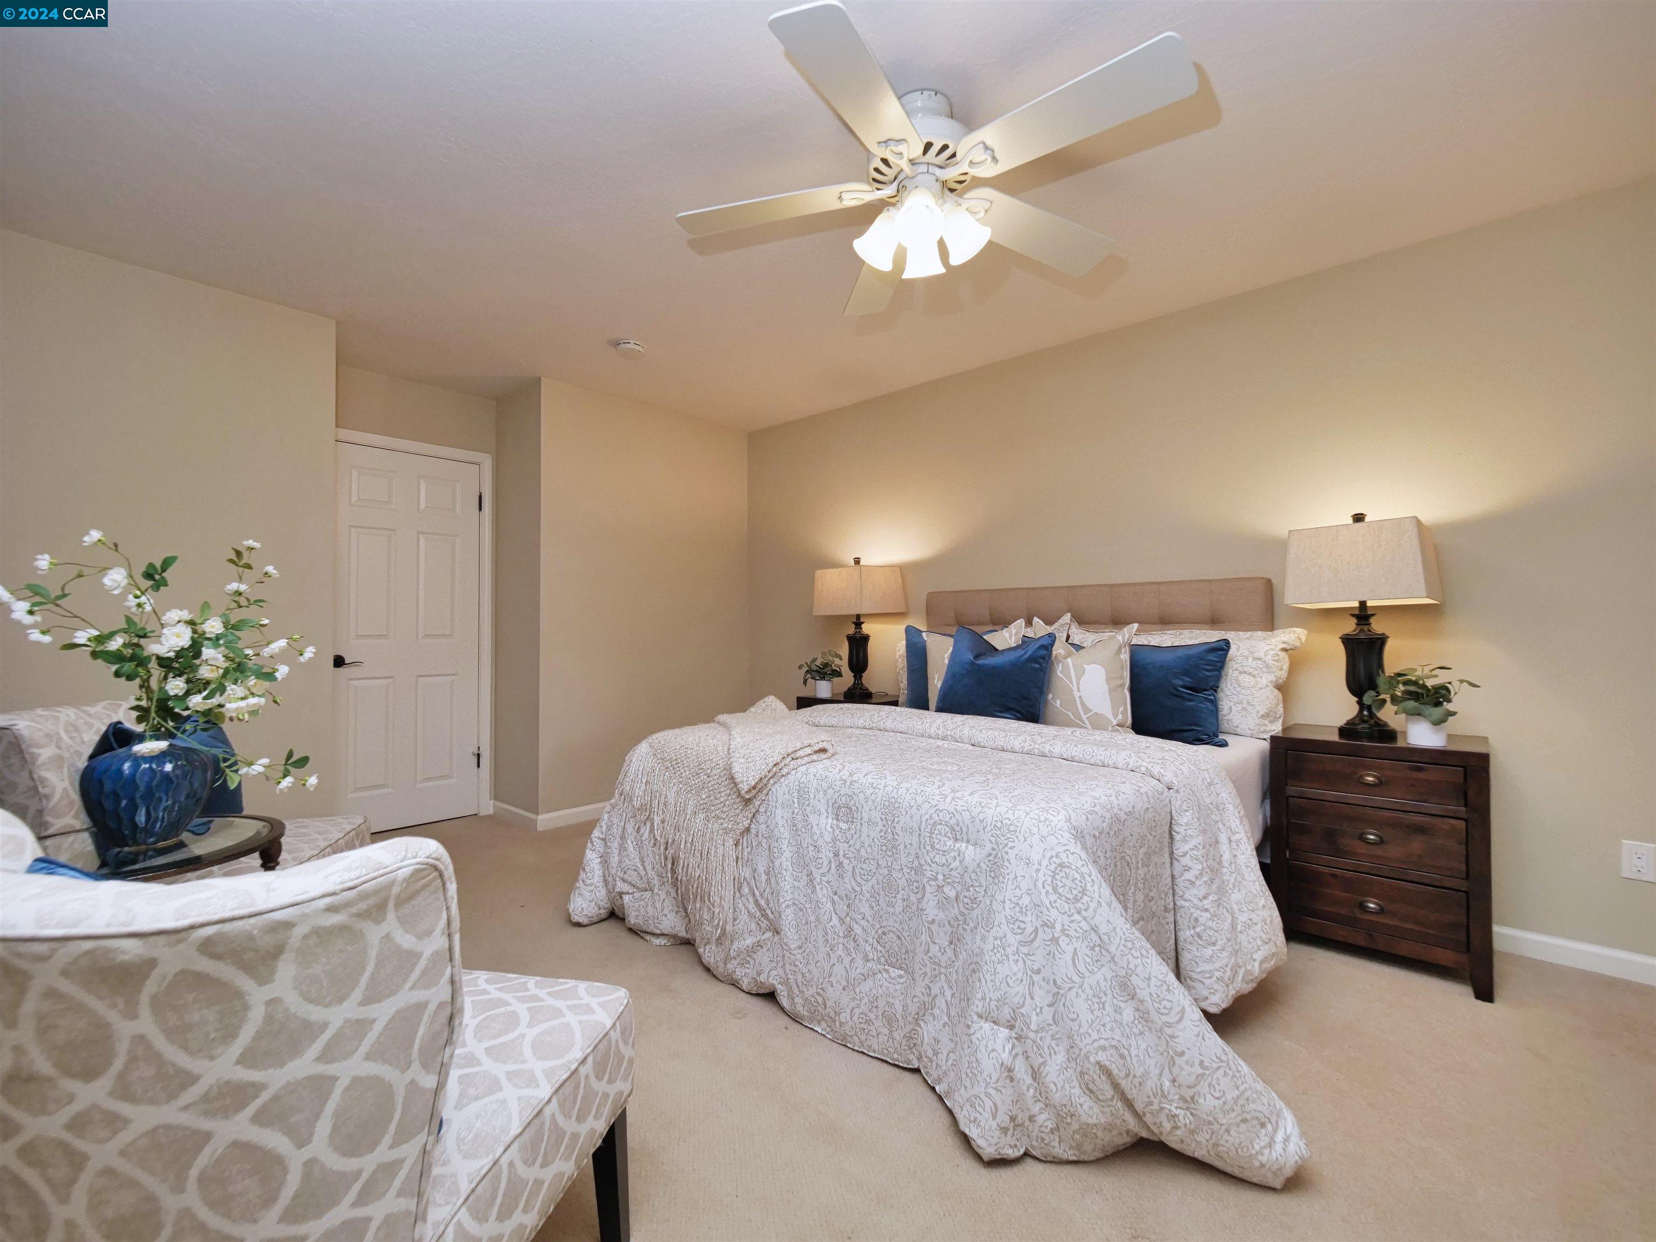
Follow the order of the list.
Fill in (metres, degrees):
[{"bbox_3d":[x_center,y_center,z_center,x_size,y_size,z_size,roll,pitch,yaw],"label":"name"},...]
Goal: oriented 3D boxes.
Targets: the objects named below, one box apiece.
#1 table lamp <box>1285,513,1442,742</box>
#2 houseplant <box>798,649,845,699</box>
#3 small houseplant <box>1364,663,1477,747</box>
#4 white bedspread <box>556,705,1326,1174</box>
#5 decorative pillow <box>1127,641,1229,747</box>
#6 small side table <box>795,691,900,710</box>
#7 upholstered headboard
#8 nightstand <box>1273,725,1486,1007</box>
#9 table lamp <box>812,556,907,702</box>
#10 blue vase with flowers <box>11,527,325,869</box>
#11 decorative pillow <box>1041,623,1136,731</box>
[{"bbox_3d":[1.771,0.020,2.212,0.330,0.740,0.350,0,0,-43],"label":"table lamp"},{"bbox_3d":[-0.034,0.279,3.520,0.205,0.262,0.200,0,0,41],"label":"houseplant"},{"bbox_3d":[1.851,0.261,2.100,0.280,0.255,0.260,0,0,41],"label":"small houseplant"},{"bbox_3d":[0.310,0.748,2.285,2.160,0.730,1.480,0,0,41],"label":"white bedspread"},{"bbox_3d":[1.278,0.264,2.633,0.500,0.430,0.160,0,-20,41],"label":"decorative pillow"},{"bbox_3d":[0.171,0.761,3.579,0.537,0.715,0.394,0,0,40],"label":"small side table"},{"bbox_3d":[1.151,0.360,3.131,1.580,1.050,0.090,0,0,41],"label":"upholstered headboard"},{"bbox_3d":[1.850,0.746,2.253,0.535,0.713,0.390,0,0,41],"label":"nightstand"},{"bbox_3d":[0.167,0.035,3.529,0.353,0.745,0.353,0,0,-45],"label":"table lamp"},{"bbox_3d":[-1.429,0.143,1.472,0.400,0.673,0.470,0,-1,41],"label":"blue vase with flowers"},{"bbox_3d":[1.026,0.226,2.694,0.420,0.440,0.150,0,-17,41],"label":"decorative pillow"}]

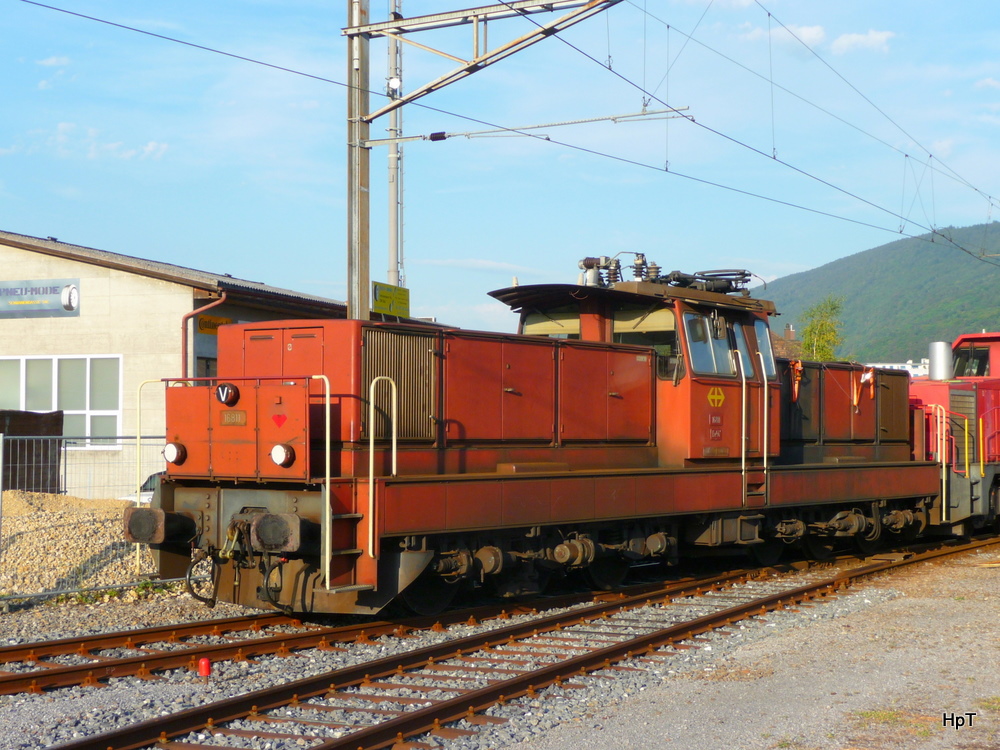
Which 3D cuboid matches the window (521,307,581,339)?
[{"bbox_3d":[0.670,-0.471,21.545,0.985,0.847,0.059,-1,-1,35],"label":"window"}]

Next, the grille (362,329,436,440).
[{"bbox_3d":[-1.021,0.104,16.215,0.059,1.123,1.216,-1,-3,35],"label":"grille"}]

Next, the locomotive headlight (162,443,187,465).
[{"bbox_3d":[-3.266,0.790,15.978,0.202,0.207,0.118,-1,-3,35],"label":"locomotive headlight"}]

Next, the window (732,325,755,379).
[{"bbox_3d":[3.361,-0.346,21.793,0.049,0.808,0.286,-14,-10,34],"label":"window"}]

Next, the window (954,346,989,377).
[{"bbox_3d":[10.277,-0.310,34.818,0.916,0.709,0.059,-1,-3,35],"label":"window"}]

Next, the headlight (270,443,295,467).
[{"bbox_3d":[-2.070,0.766,15.130,0.202,0.207,0.118,-1,-3,35],"label":"headlight"}]

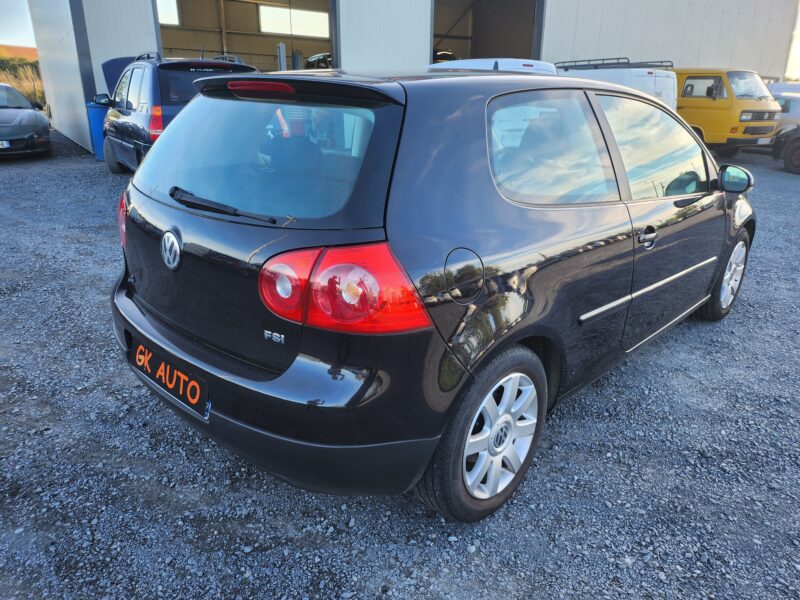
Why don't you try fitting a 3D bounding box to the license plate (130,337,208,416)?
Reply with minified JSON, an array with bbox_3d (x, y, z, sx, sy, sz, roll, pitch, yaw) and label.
[{"bbox_3d":[-0.777,0.241,1.841,0.530,0.115,0.020,19,20,41],"label":"license plate"}]

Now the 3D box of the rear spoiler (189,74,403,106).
[{"bbox_3d":[-0.422,-0.718,1.872,1.130,0.100,0.210,19,27,41],"label":"rear spoiler"}]

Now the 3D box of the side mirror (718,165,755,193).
[{"bbox_3d":[1.776,-0.630,2.912,0.190,0.145,0.110,19,28,41],"label":"side mirror"}]

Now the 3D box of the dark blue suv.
[{"bbox_3d":[-3.744,-2.965,9.350,1.840,1.800,4.600,-13,24,-32],"label":"dark blue suv"}]

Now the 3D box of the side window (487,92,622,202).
[{"bbox_3d":[0.548,-0.519,1.933,0.760,0.420,0.060,-15,5,-42],"label":"side window"}]

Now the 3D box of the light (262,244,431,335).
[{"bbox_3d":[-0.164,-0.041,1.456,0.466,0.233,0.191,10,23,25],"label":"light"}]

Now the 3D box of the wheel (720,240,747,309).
[{"bbox_3d":[2.128,-0.178,3.672,0.180,0.445,0.445,19,28,41],"label":"wheel"}]

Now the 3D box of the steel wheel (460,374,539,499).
[{"bbox_3d":[0.305,0.454,1.962,0.180,0.445,0.445,19,28,41],"label":"steel wheel"}]

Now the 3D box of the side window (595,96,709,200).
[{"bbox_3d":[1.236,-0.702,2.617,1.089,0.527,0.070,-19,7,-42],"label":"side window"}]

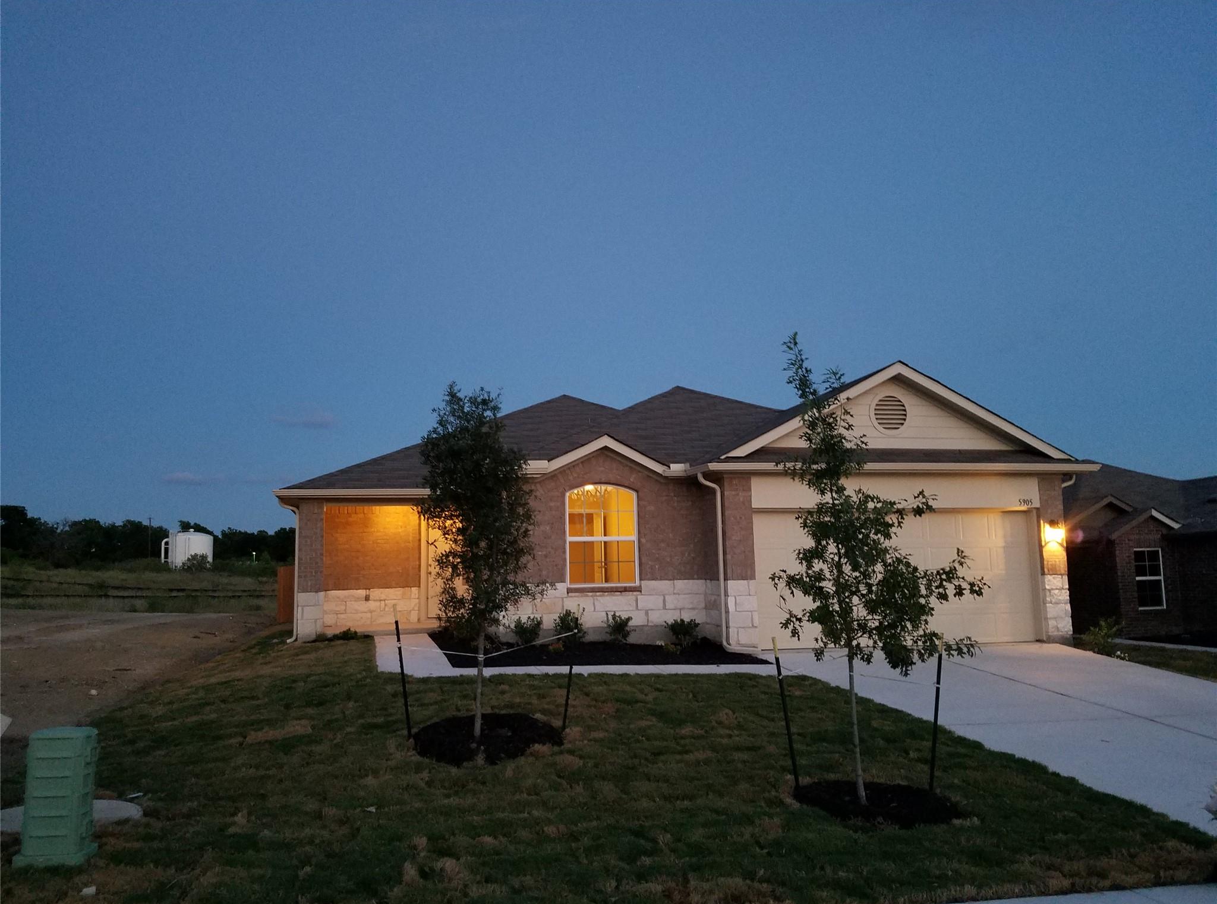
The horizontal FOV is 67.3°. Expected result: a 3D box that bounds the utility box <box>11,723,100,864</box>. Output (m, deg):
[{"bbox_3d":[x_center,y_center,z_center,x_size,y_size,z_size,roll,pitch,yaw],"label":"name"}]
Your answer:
[{"bbox_3d":[-2.882,1.792,4.843,0.340,0.665,0.260,0,-7,-4],"label":"utility box"}]

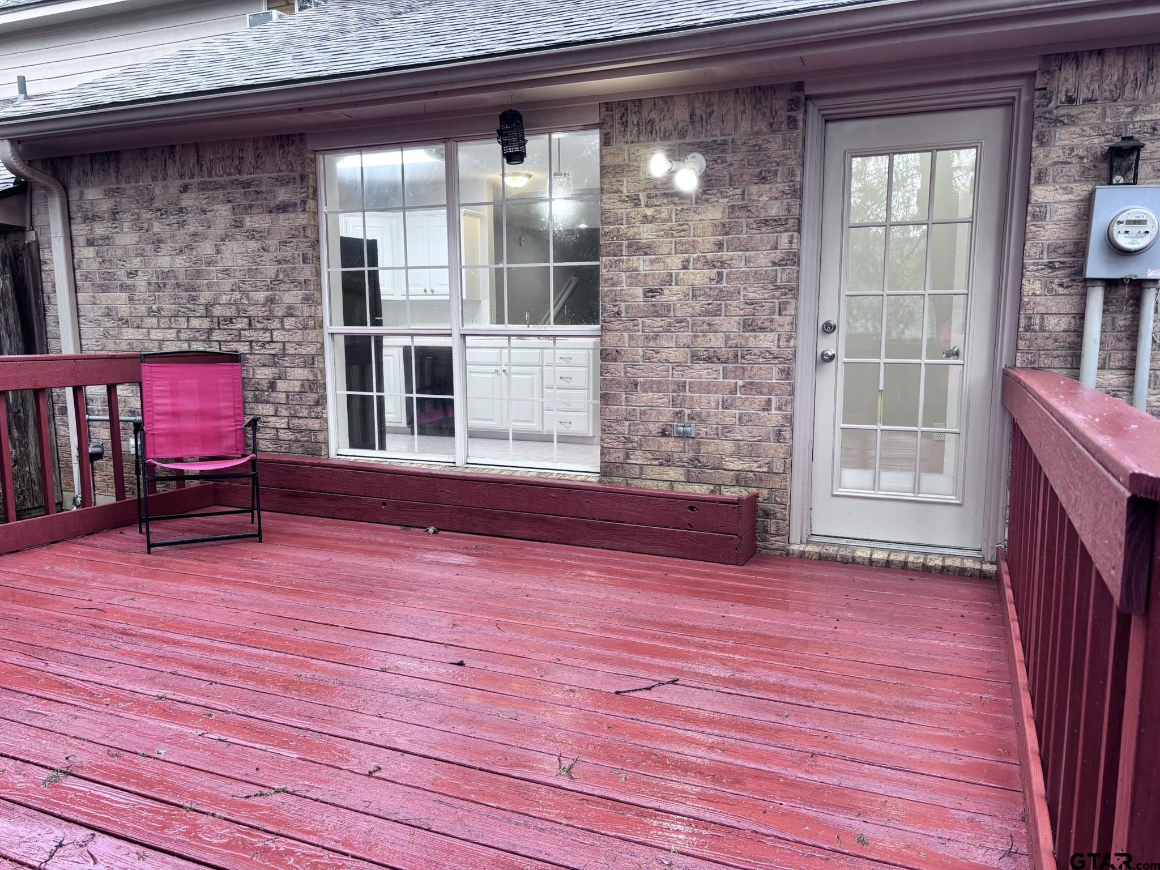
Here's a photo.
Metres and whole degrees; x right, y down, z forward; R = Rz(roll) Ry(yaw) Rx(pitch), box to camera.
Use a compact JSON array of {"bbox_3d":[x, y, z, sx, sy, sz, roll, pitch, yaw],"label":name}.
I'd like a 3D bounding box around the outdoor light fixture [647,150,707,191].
[{"bbox_3d":[0.462,-1.263,4.181,0.246,0.202,0.197,3,8,23],"label":"outdoor light fixture"}]

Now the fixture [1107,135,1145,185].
[{"bbox_3d":[2.184,-1.096,3.495,0.135,0.199,0.135,3,8,23],"label":"fixture"}]

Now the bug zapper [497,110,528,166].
[{"bbox_3d":[-0.340,-1.512,4.421,0.156,0.274,0.146,-4,6,0],"label":"bug zapper"}]

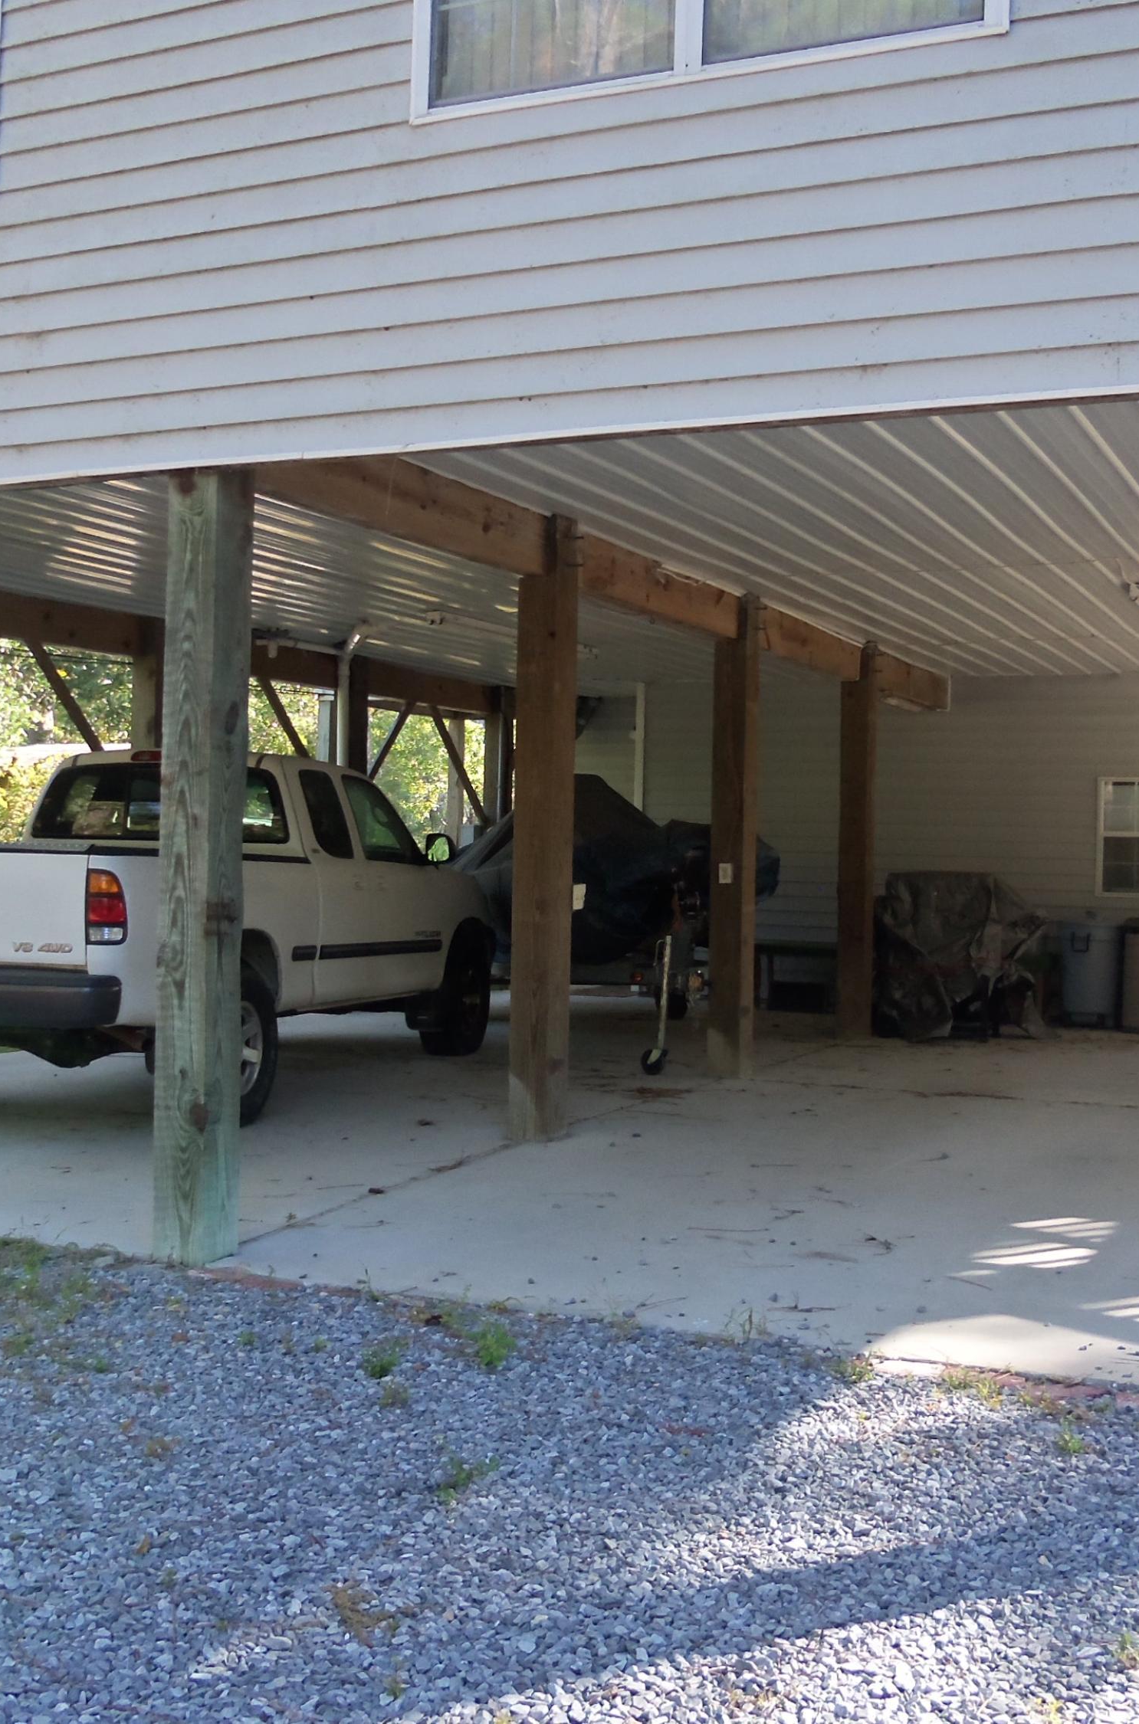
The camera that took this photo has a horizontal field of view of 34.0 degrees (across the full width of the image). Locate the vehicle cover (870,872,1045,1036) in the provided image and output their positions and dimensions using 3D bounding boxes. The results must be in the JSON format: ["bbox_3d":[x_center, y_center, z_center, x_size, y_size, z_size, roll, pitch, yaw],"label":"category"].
[{"bbox_3d":[2.893,0.679,13.690,1.100,1.210,0.750,1,0,25],"label":"vehicle cover"}]

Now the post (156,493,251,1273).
[{"bbox_3d":[-1.206,-0.023,6.120,0.200,2.621,0.200,1,1,25],"label":"post"}]

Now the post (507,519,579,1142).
[{"bbox_3d":[-0.125,-0.147,8.654,0.200,2.867,0.200,1,1,25],"label":"post"}]

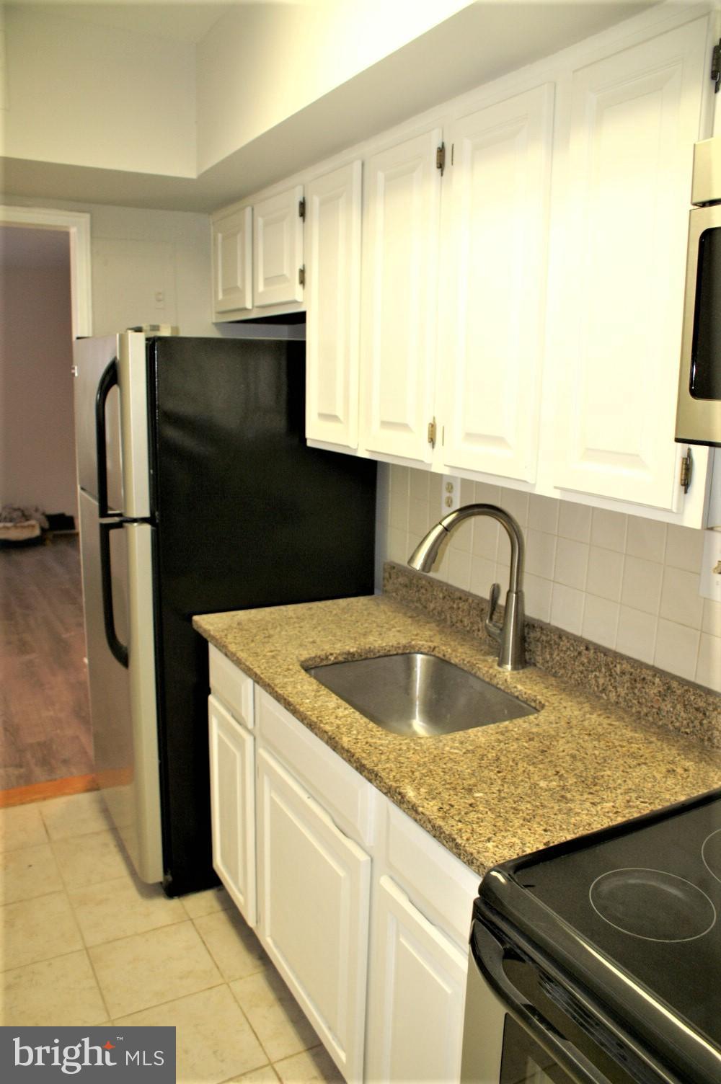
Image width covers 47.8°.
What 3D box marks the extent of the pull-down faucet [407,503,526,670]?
[{"bbox_3d":[0.257,0.110,1.990,0.307,0.414,0.107,-3,12,-19],"label":"pull-down faucet"}]

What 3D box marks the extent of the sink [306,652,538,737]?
[{"bbox_3d":[0.128,0.448,1.945,0.410,0.212,0.535,-5,13,-29],"label":"sink"}]

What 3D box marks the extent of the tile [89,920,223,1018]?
[{"bbox_3d":[-0.567,1.177,2.248,0.302,0.010,0.302,-5,13,-29],"label":"tile"}]

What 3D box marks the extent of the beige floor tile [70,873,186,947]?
[{"bbox_3d":[-0.721,1.121,2.509,0.302,0.010,0.302,-5,13,-29],"label":"beige floor tile"}]

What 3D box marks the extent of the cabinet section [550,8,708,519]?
[{"bbox_3d":[0.562,-0.438,1.407,0.310,0.724,0.295,-6,13,-29],"label":"cabinet section"}]

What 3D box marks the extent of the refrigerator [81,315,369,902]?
[{"bbox_3d":[-0.500,0.178,2.826,0.845,1.718,0.740,-5,13,-29],"label":"refrigerator"}]

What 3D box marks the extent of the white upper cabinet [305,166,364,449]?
[{"bbox_3d":[0.064,-0.632,2.246,0.325,0.742,0.325,-5,13,-29],"label":"white upper cabinet"}]

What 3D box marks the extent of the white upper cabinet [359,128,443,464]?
[{"bbox_3d":[0.226,-0.568,1.963,0.325,0.740,0.330,-5,13,-29],"label":"white upper cabinet"}]

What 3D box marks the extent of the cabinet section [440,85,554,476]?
[{"bbox_3d":[0.395,-0.503,1.695,0.310,0.721,0.299,-6,13,-29],"label":"cabinet section"}]

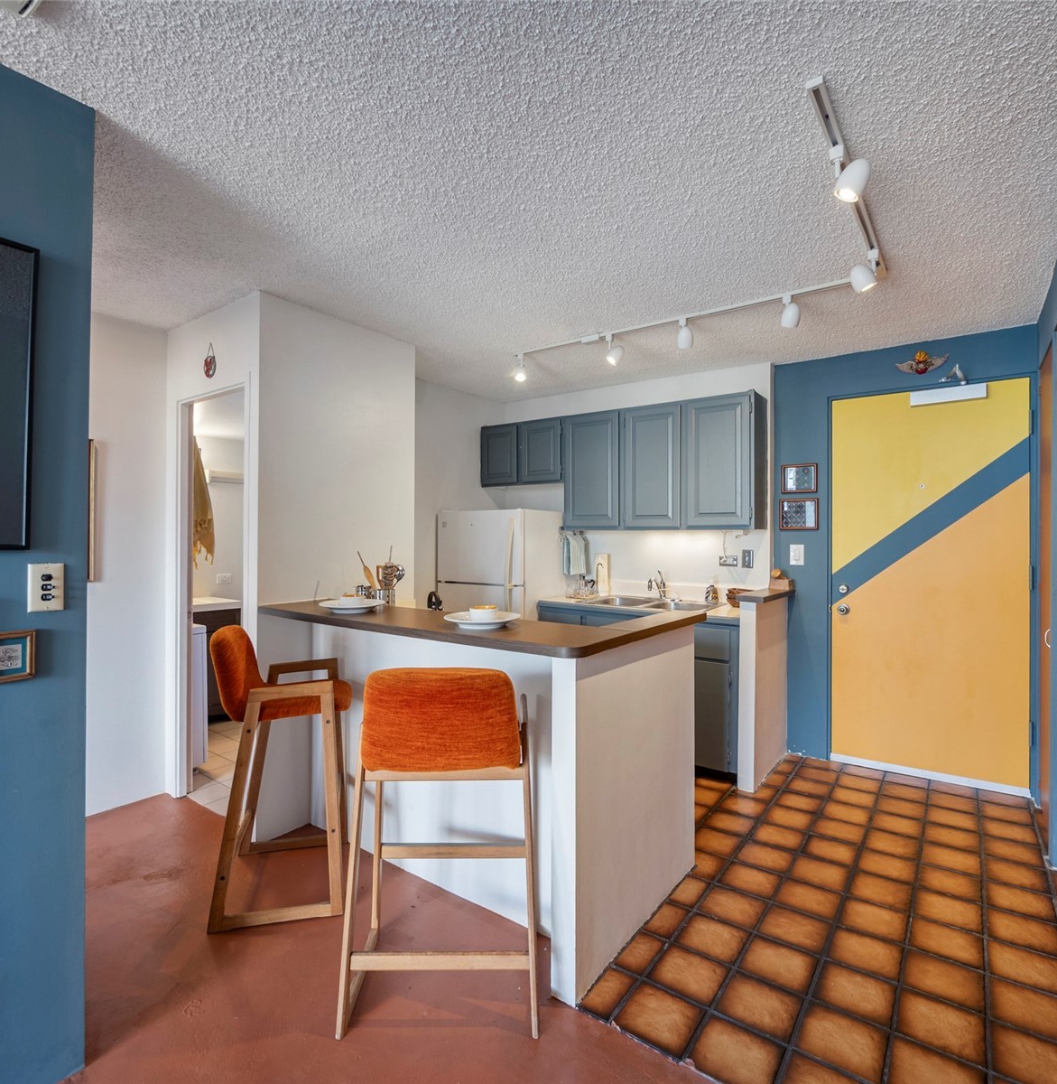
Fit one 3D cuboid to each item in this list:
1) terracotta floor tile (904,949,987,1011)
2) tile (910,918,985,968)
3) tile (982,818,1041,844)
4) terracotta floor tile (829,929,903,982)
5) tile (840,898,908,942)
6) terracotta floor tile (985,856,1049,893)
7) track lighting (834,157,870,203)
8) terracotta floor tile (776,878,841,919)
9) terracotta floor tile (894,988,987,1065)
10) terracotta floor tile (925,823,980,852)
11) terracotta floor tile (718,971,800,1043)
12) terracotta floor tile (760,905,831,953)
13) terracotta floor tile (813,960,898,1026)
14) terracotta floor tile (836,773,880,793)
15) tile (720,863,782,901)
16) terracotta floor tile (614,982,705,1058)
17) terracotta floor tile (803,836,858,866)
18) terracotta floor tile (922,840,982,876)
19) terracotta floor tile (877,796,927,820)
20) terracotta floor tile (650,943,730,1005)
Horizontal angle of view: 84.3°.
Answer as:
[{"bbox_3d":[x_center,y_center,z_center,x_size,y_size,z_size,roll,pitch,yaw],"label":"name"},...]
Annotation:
[{"bbox_3d":[1.265,1.337,1.775,0.197,0.012,0.197,0,0,37],"label":"terracotta floor tile"},{"bbox_3d":[1.361,1.305,1.902,0.188,0.012,0.187,-1,-1,37],"label":"tile"},{"bbox_3d":[2.146,1.294,2.603,0.189,0.010,0.190,0,0,37],"label":"tile"},{"bbox_3d":[1.095,1.337,1.897,0.197,0.012,0.197,0,0,37],"label":"terracotta floor tile"},{"bbox_3d":[1.210,1.318,2.043,0.186,0.010,0.186,0,0,37],"label":"tile"},{"bbox_3d":[1.923,1.320,2.300,0.196,0.012,0.196,0,0,36],"label":"terracotta floor tile"},{"bbox_3d":[0.923,-1.029,1.651,0.075,0.100,0.075,28,12,24],"label":"track lighting"},{"bbox_3d":[1.035,1.320,2.157,0.196,0.012,0.196,0,0,36],"label":"terracotta floor tile"},{"bbox_3d":[1.129,1.316,1.597,0.186,0.010,0.186,0,0,37],"label":"terracotta floor tile"},{"bbox_3d":[1.899,1.320,2.617,0.186,0.010,0.186,0,0,37],"label":"terracotta floor tile"},{"bbox_3d":[0.659,1.317,1.666,0.186,0.010,0.186,0,0,37],"label":"terracotta floor tile"},{"bbox_3d":[0.907,1.314,1.985,0.188,0.012,0.187,-1,-1,37],"label":"terracotta floor tile"},{"bbox_3d":[0.968,1.337,1.728,0.197,0.012,0.197,0,0,37],"label":"terracotta floor tile"},{"bbox_3d":[1.796,1.320,3.163,0.196,0.012,0.196,0,0,36],"label":"terracotta floor tile"},{"bbox_3d":[0.864,1.320,2.276,0.196,0.012,0.196,0,0,36],"label":"tile"},{"bbox_3d":[0.364,1.319,1.616,0.188,0.012,0.187,-1,-1,37],"label":"terracotta floor tile"},{"bbox_3d":[1.262,1.294,2.450,0.189,0.010,0.190,0,0,37],"label":"terracotta floor tile"},{"bbox_3d":[1.723,1.294,2.384,0.189,0.010,0.190,0,0,37],"label":"terracotta floor tile"},{"bbox_3d":[1.869,1.321,2.913,0.186,0.010,0.186,0,0,37],"label":"terracotta floor tile"},{"bbox_3d":[0.492,1.319,1.781,0.188,0.012,0.187,-1,-1,37],"label":"terracotta floor tile"}]

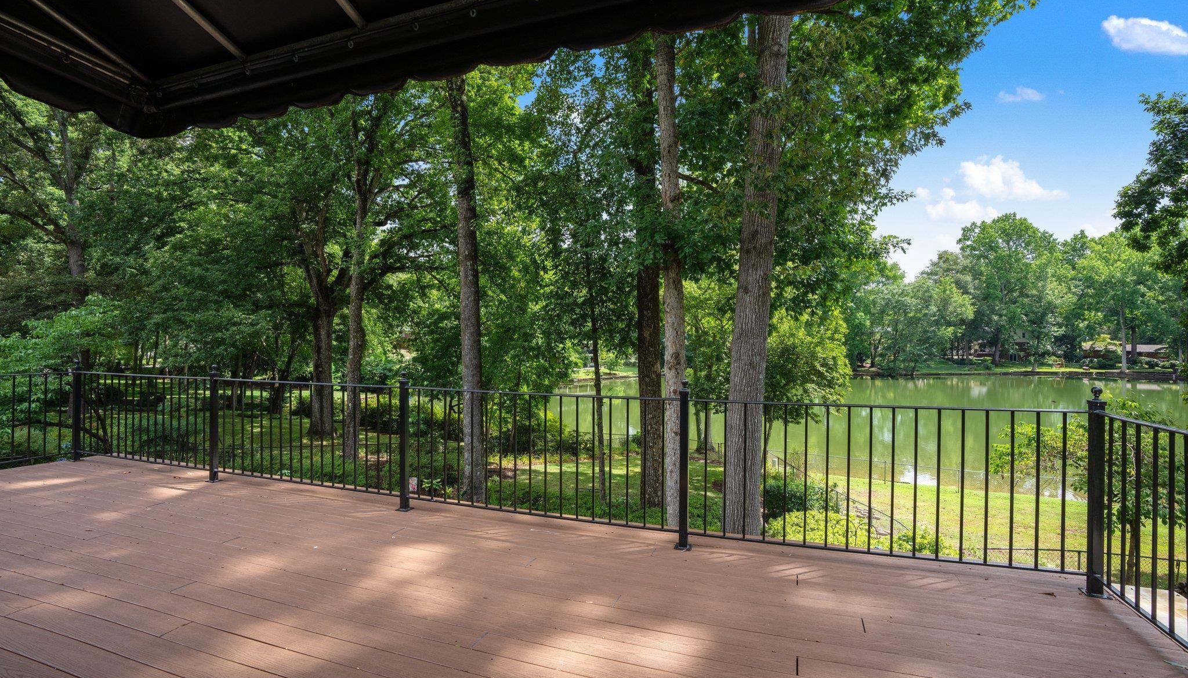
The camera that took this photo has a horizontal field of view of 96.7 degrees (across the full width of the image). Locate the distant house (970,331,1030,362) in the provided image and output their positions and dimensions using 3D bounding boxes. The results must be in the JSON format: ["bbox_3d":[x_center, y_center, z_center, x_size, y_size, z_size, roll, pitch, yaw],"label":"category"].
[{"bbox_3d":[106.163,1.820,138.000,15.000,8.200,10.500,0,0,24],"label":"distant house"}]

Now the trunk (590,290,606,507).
[{"bbox_3d":[0.127,1.871,16.000,0.380,6.386,0.320,0,0,0],"label":"trunk"}]

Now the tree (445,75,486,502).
[{"bbox_3d":[-3.970,-1.548,16.300,1.042,13.242,0.900,0,0,-14],"label":"tree"}]

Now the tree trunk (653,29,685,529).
[{"bbox_3d":[2.035,-1.586,14.200,0.740,13.309,0.650,0,0,8],"label":"tree trunk"}]

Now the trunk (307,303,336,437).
[{"bbox_3d":[-13.138,1.502,25.500,1.174,6.412,1.150,0,0,-27],"label":"trunk"}]

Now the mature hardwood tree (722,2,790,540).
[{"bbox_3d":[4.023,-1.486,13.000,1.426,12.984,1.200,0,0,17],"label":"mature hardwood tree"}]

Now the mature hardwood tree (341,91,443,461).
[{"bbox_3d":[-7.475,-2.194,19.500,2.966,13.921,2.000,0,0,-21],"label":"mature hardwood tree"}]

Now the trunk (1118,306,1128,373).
[{"bbox_3d":[112.158,0.098,112.000,1.150,14.377,1.183,0,0,-45],"label":"trunk"}]

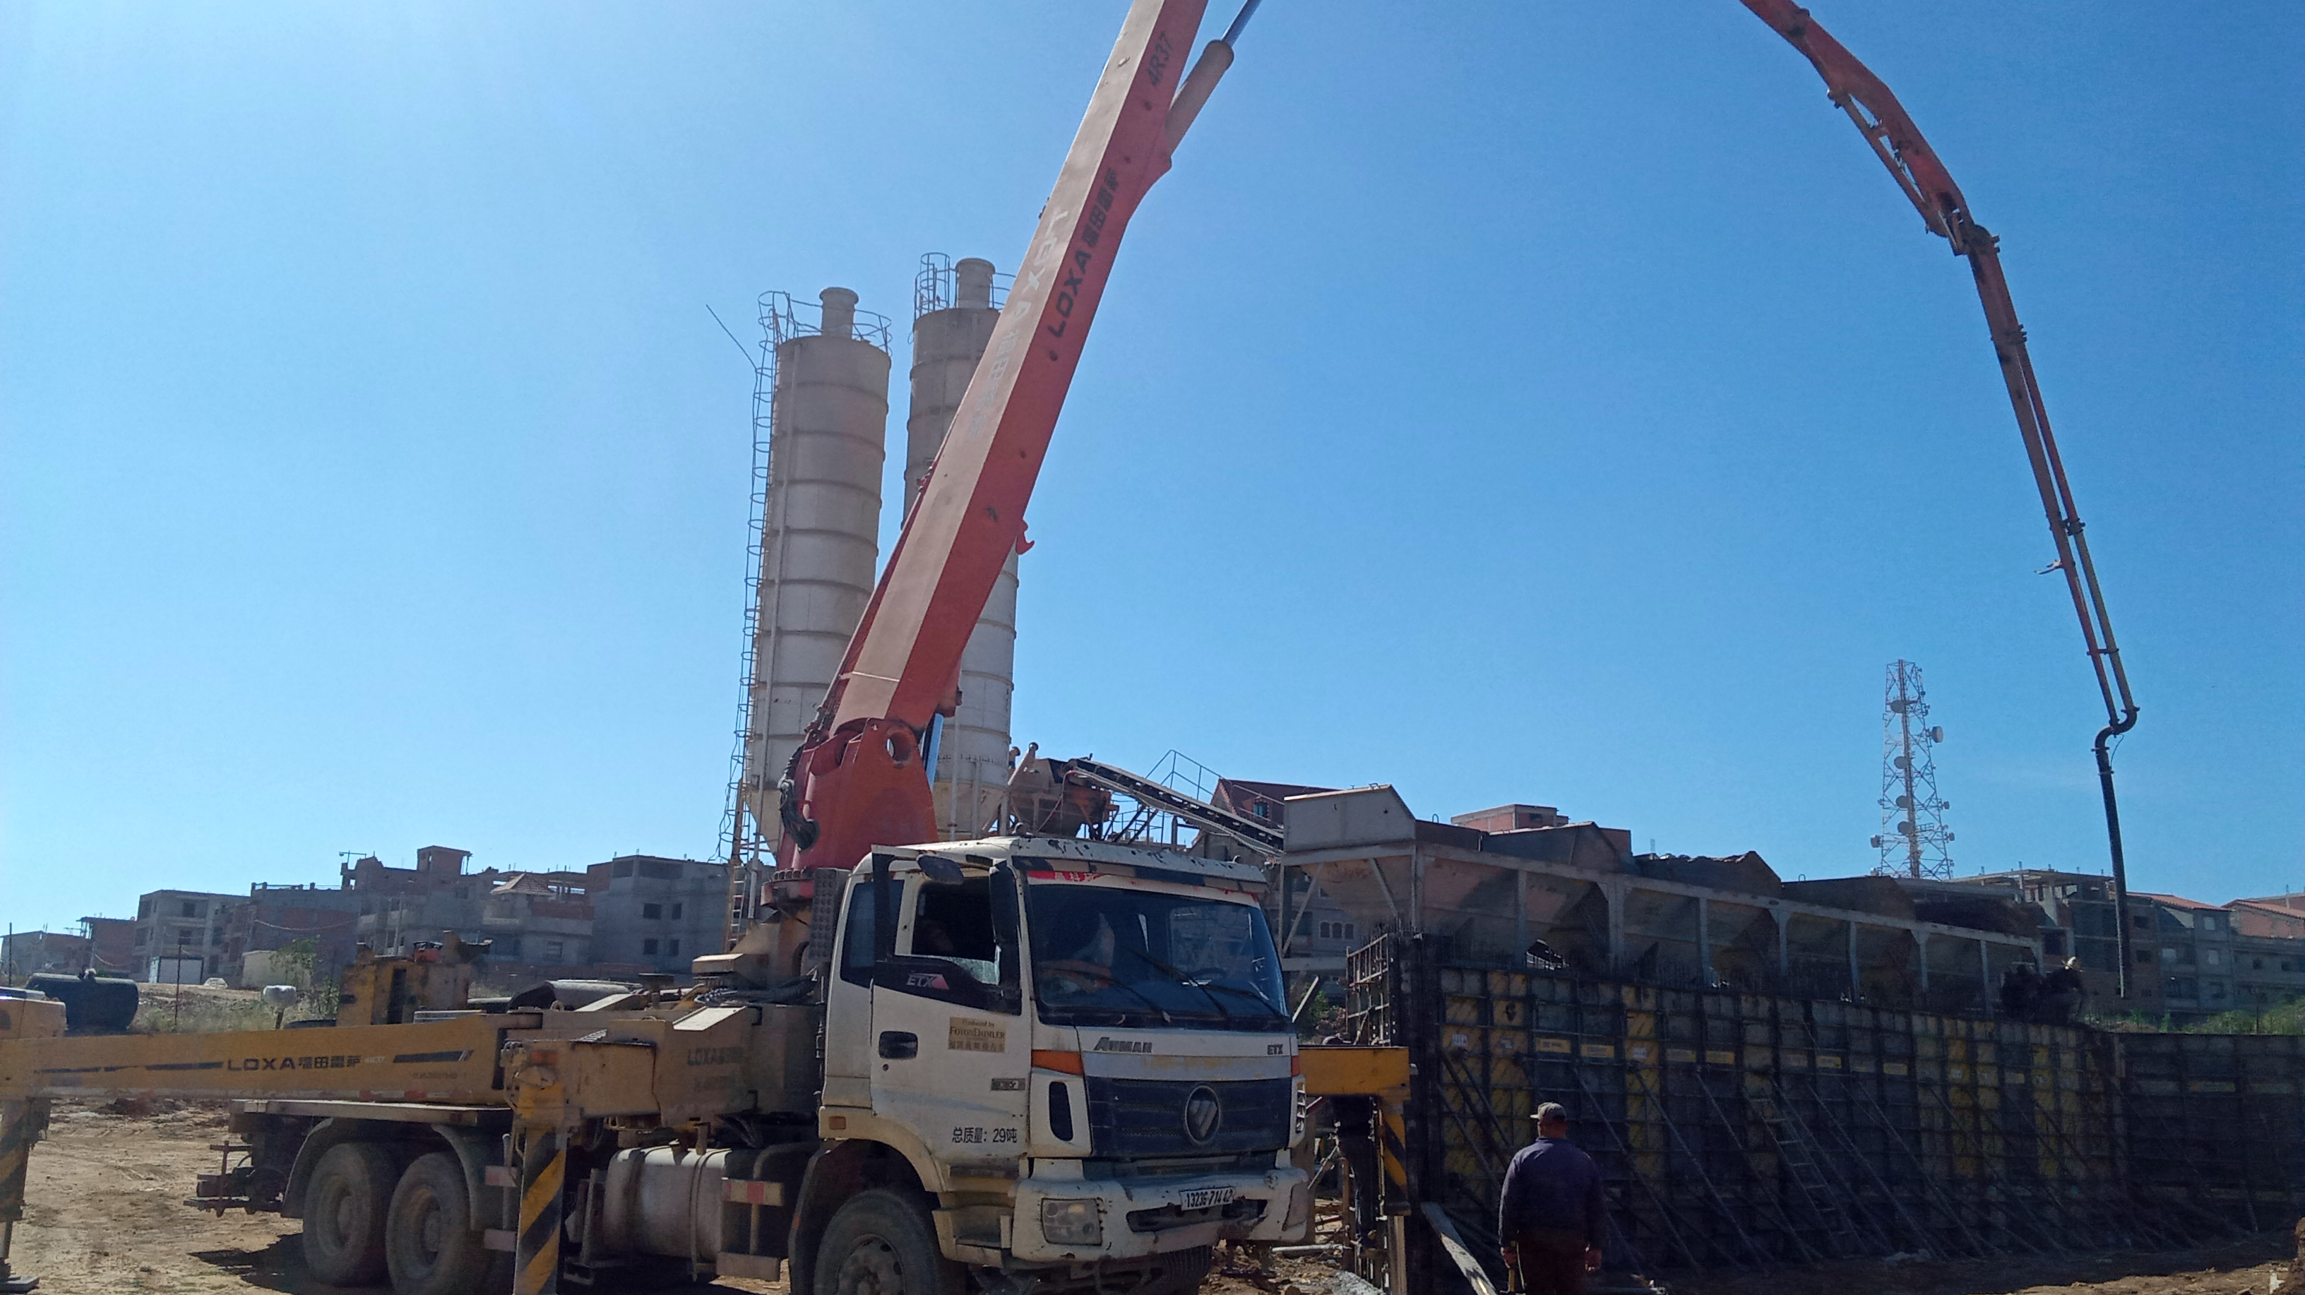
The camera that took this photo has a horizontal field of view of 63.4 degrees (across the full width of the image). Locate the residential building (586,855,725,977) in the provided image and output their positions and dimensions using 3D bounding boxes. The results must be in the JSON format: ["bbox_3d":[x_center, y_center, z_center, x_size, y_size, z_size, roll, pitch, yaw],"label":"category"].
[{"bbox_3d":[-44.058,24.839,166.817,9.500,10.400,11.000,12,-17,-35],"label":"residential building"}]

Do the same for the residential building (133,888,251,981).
[{"bbox_3d":[-100.226,30.863,194.697,8.600,9.400,9.500,11,-17,-34],"label":"residential building"}]

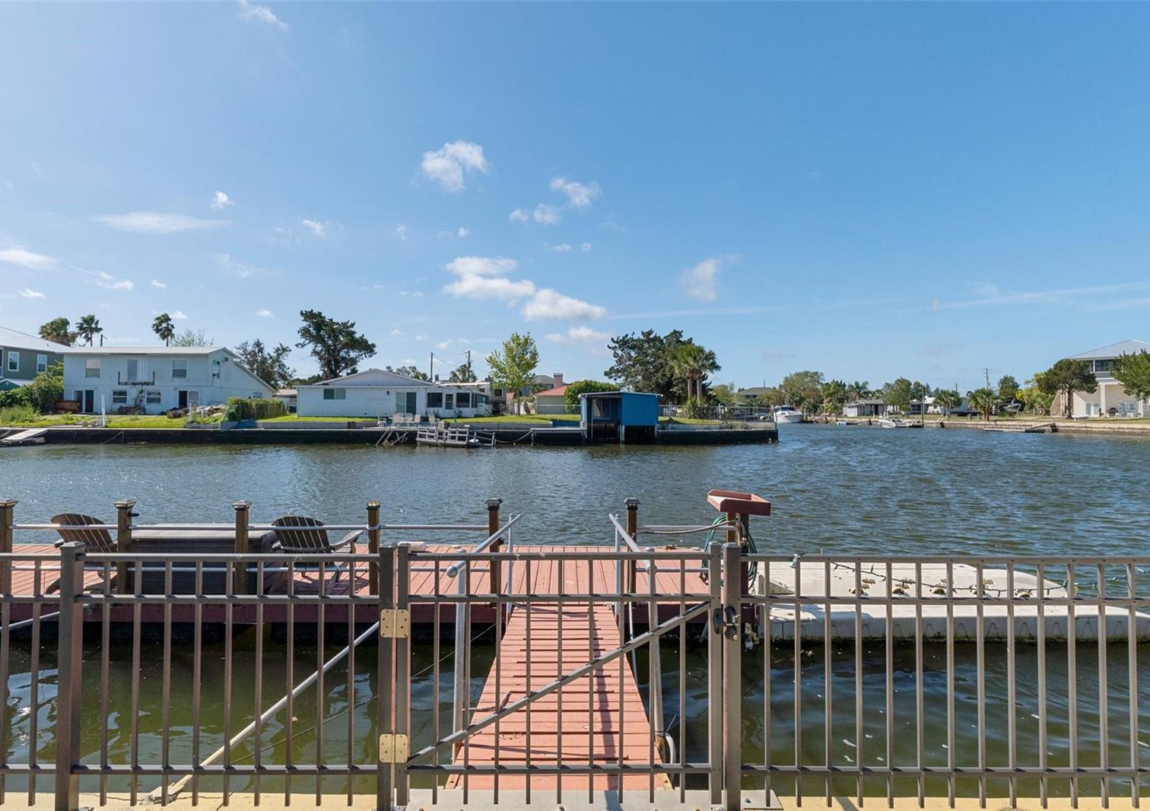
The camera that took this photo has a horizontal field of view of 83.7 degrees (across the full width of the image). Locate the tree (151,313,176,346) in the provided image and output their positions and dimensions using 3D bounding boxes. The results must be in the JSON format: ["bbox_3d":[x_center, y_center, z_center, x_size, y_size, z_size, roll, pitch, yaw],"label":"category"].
[{"bbox_3d":[-54.400,-5.650,85.000,3.100,13.200,3.100,0,0,0],"label":"tree"}]

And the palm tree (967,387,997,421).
[{"bbox_3d":[48.300,-0.100,76.000,3.400,4.100,3.300,0,0,0],"label":"palm tree"}]

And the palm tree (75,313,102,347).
[{"bbox_3d":[-65.000,-5.700,86.000,3.100,13.000,3.100,0,0,0],"label":"palm tree"}]

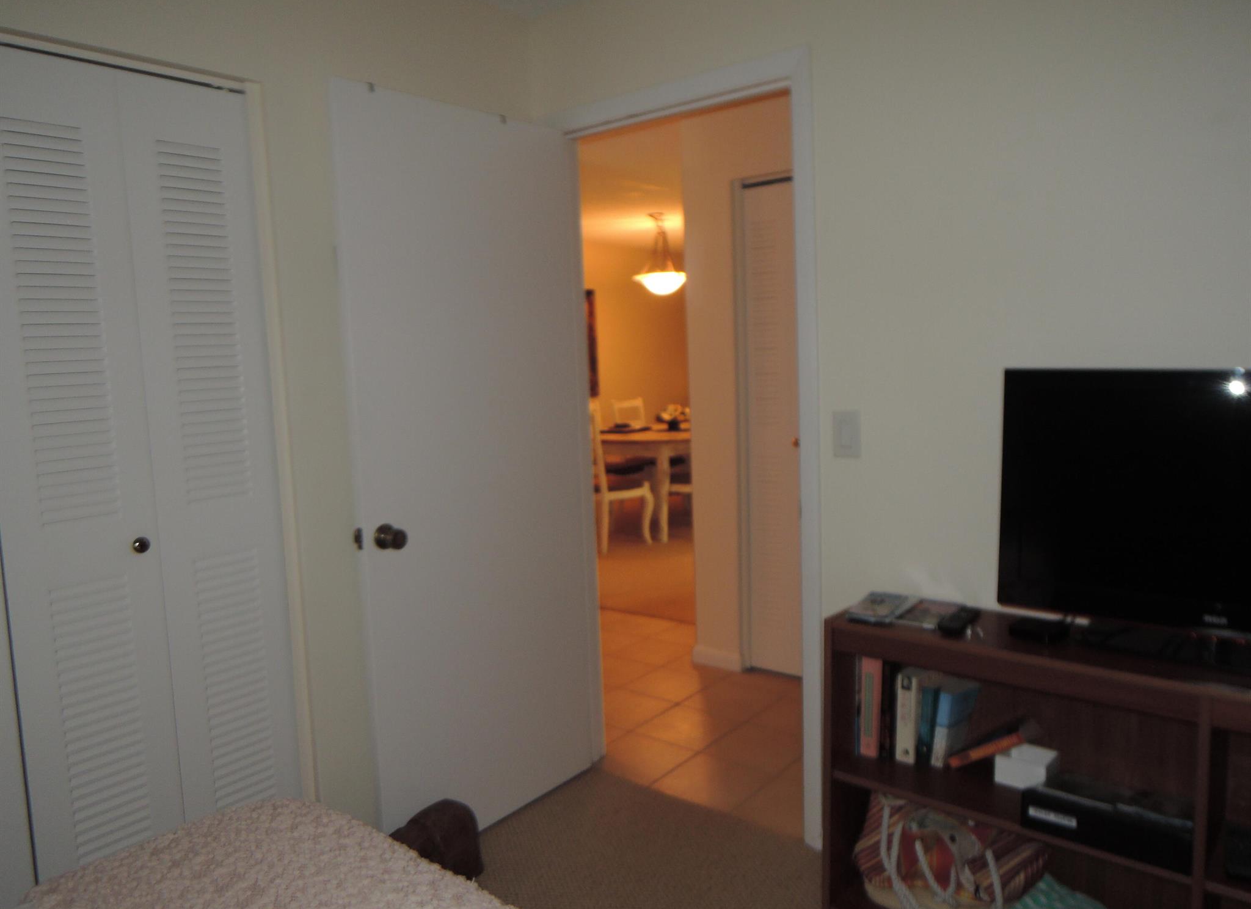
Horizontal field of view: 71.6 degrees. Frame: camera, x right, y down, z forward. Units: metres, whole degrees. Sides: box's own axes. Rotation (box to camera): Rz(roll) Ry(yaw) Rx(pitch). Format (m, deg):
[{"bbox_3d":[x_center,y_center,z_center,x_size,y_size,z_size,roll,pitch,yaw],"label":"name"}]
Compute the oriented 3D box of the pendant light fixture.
[{"bbox_3d":[0.268,-1.559,6.750,0.425,0.640,0.425,-2,6,0],"label":"pendant light fixture"}]

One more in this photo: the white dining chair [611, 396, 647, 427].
[{"bbox_3d":[0.225,0.023,7.364,0.530,0.995,0.450,3,8,39],"label":"white dining chair"}]

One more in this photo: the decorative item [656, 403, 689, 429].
[{"bbox_3d":[0.378,-0.295,6.880,0.270,0.205,0.270,-2,6,0],"label":"decorative item"}]

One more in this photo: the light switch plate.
[{"bbox_3d":[0.557,-0.050,2.180,0.071,0.116,0.009,3,8,39],"label":"light switch plate"}]

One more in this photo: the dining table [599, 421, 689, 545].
[{"bbox_3d":[0.370,0.177,6.952,1.020,0.770,1.500,3,8,39],"label":"dining table"}]

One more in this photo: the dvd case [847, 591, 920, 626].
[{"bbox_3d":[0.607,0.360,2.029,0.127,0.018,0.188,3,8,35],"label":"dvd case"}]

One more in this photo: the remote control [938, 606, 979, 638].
[{"bbox_3d":[0.738,0.363,1.907,0.050,0.024,0.172,2,8,34],"label":"remote control"}]

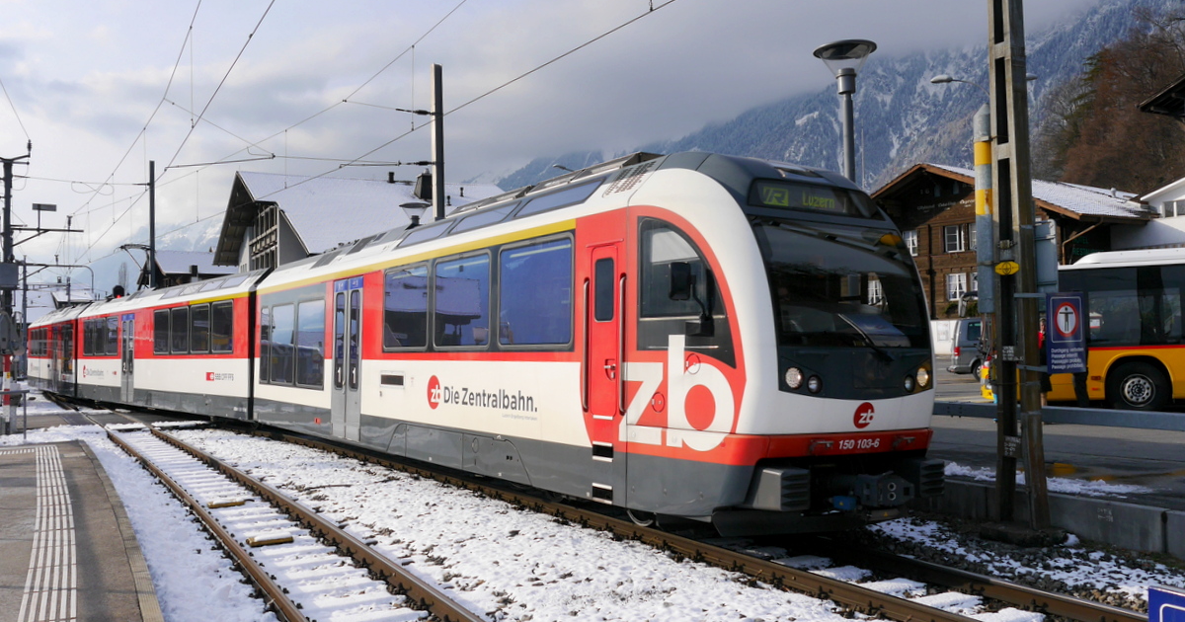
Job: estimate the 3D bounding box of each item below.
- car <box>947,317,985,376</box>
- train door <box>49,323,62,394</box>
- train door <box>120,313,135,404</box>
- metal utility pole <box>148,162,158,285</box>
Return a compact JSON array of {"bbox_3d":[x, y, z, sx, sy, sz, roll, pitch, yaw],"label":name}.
[{"bbox_3d":[13.429,1.173,29.259,4.900,1.970,1.920,-1,-2,15],"label":"car"},{"bbox_3d":[-22.495,2.009,40.224,0.100,2.750,1.400,1,-3,-37],"label":"train door"},{"bbox_3d":[-14.600,1.497,30.226,0.100,2.750,1.400,1,-3,-41],"label":"train door"},{"bbox_3d":[-17.905,-1.173,39.016,0.220,9.820,0.220,1,-3,-40],"label":"metal utility pole"}]

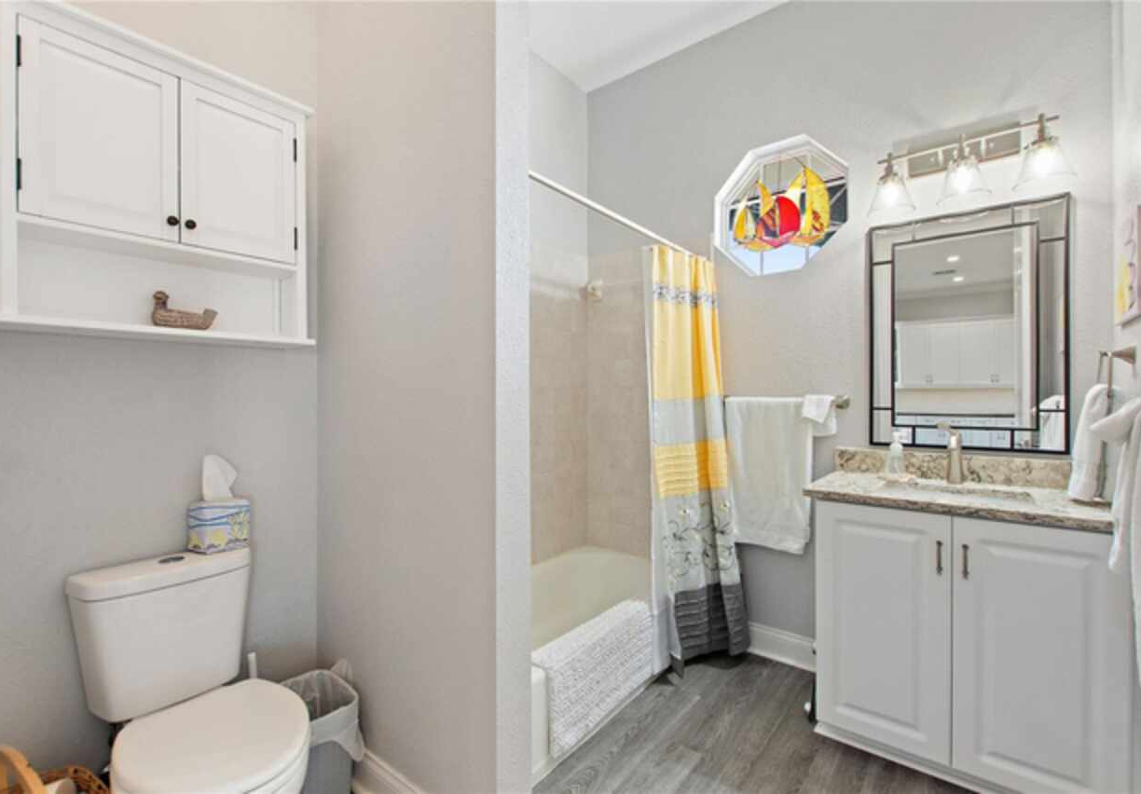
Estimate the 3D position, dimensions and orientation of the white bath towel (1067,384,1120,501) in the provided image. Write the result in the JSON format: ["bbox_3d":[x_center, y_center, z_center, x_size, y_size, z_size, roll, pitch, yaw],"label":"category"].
[{"bbox_3d":[1.593,0.142,1.508,0.100,0.355,0.180,0,1,38],"label":"white bath towel"}]

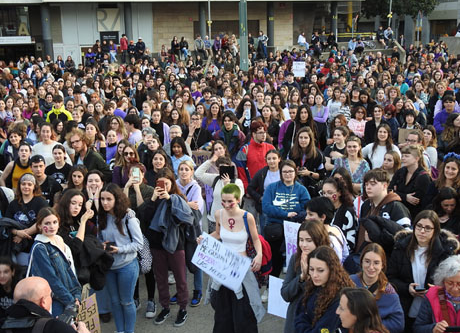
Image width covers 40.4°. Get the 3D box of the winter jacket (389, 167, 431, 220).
[{"bbox_3d":[2.104,0.316,7.300,0.470,0.630,0.340,8,16,32],"label":"winter jacket"}]

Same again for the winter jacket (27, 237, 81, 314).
[{"bbox_3d":[-1.415,0.869,5.074,0.330,0.630,0.420,11,19,38],"label":"winter jacket"}]

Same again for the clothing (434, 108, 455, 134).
[{"bbox_3d":[3.283,-0.651,9.450,0.460,0.520,0.300,5,15,21],"label":"clothing"}]

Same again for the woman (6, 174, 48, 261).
[{"bbox_3d":[-1.949,0.866,6.226,0.460,1.650,0.360,-5,15,-14],"label":"woman"}]

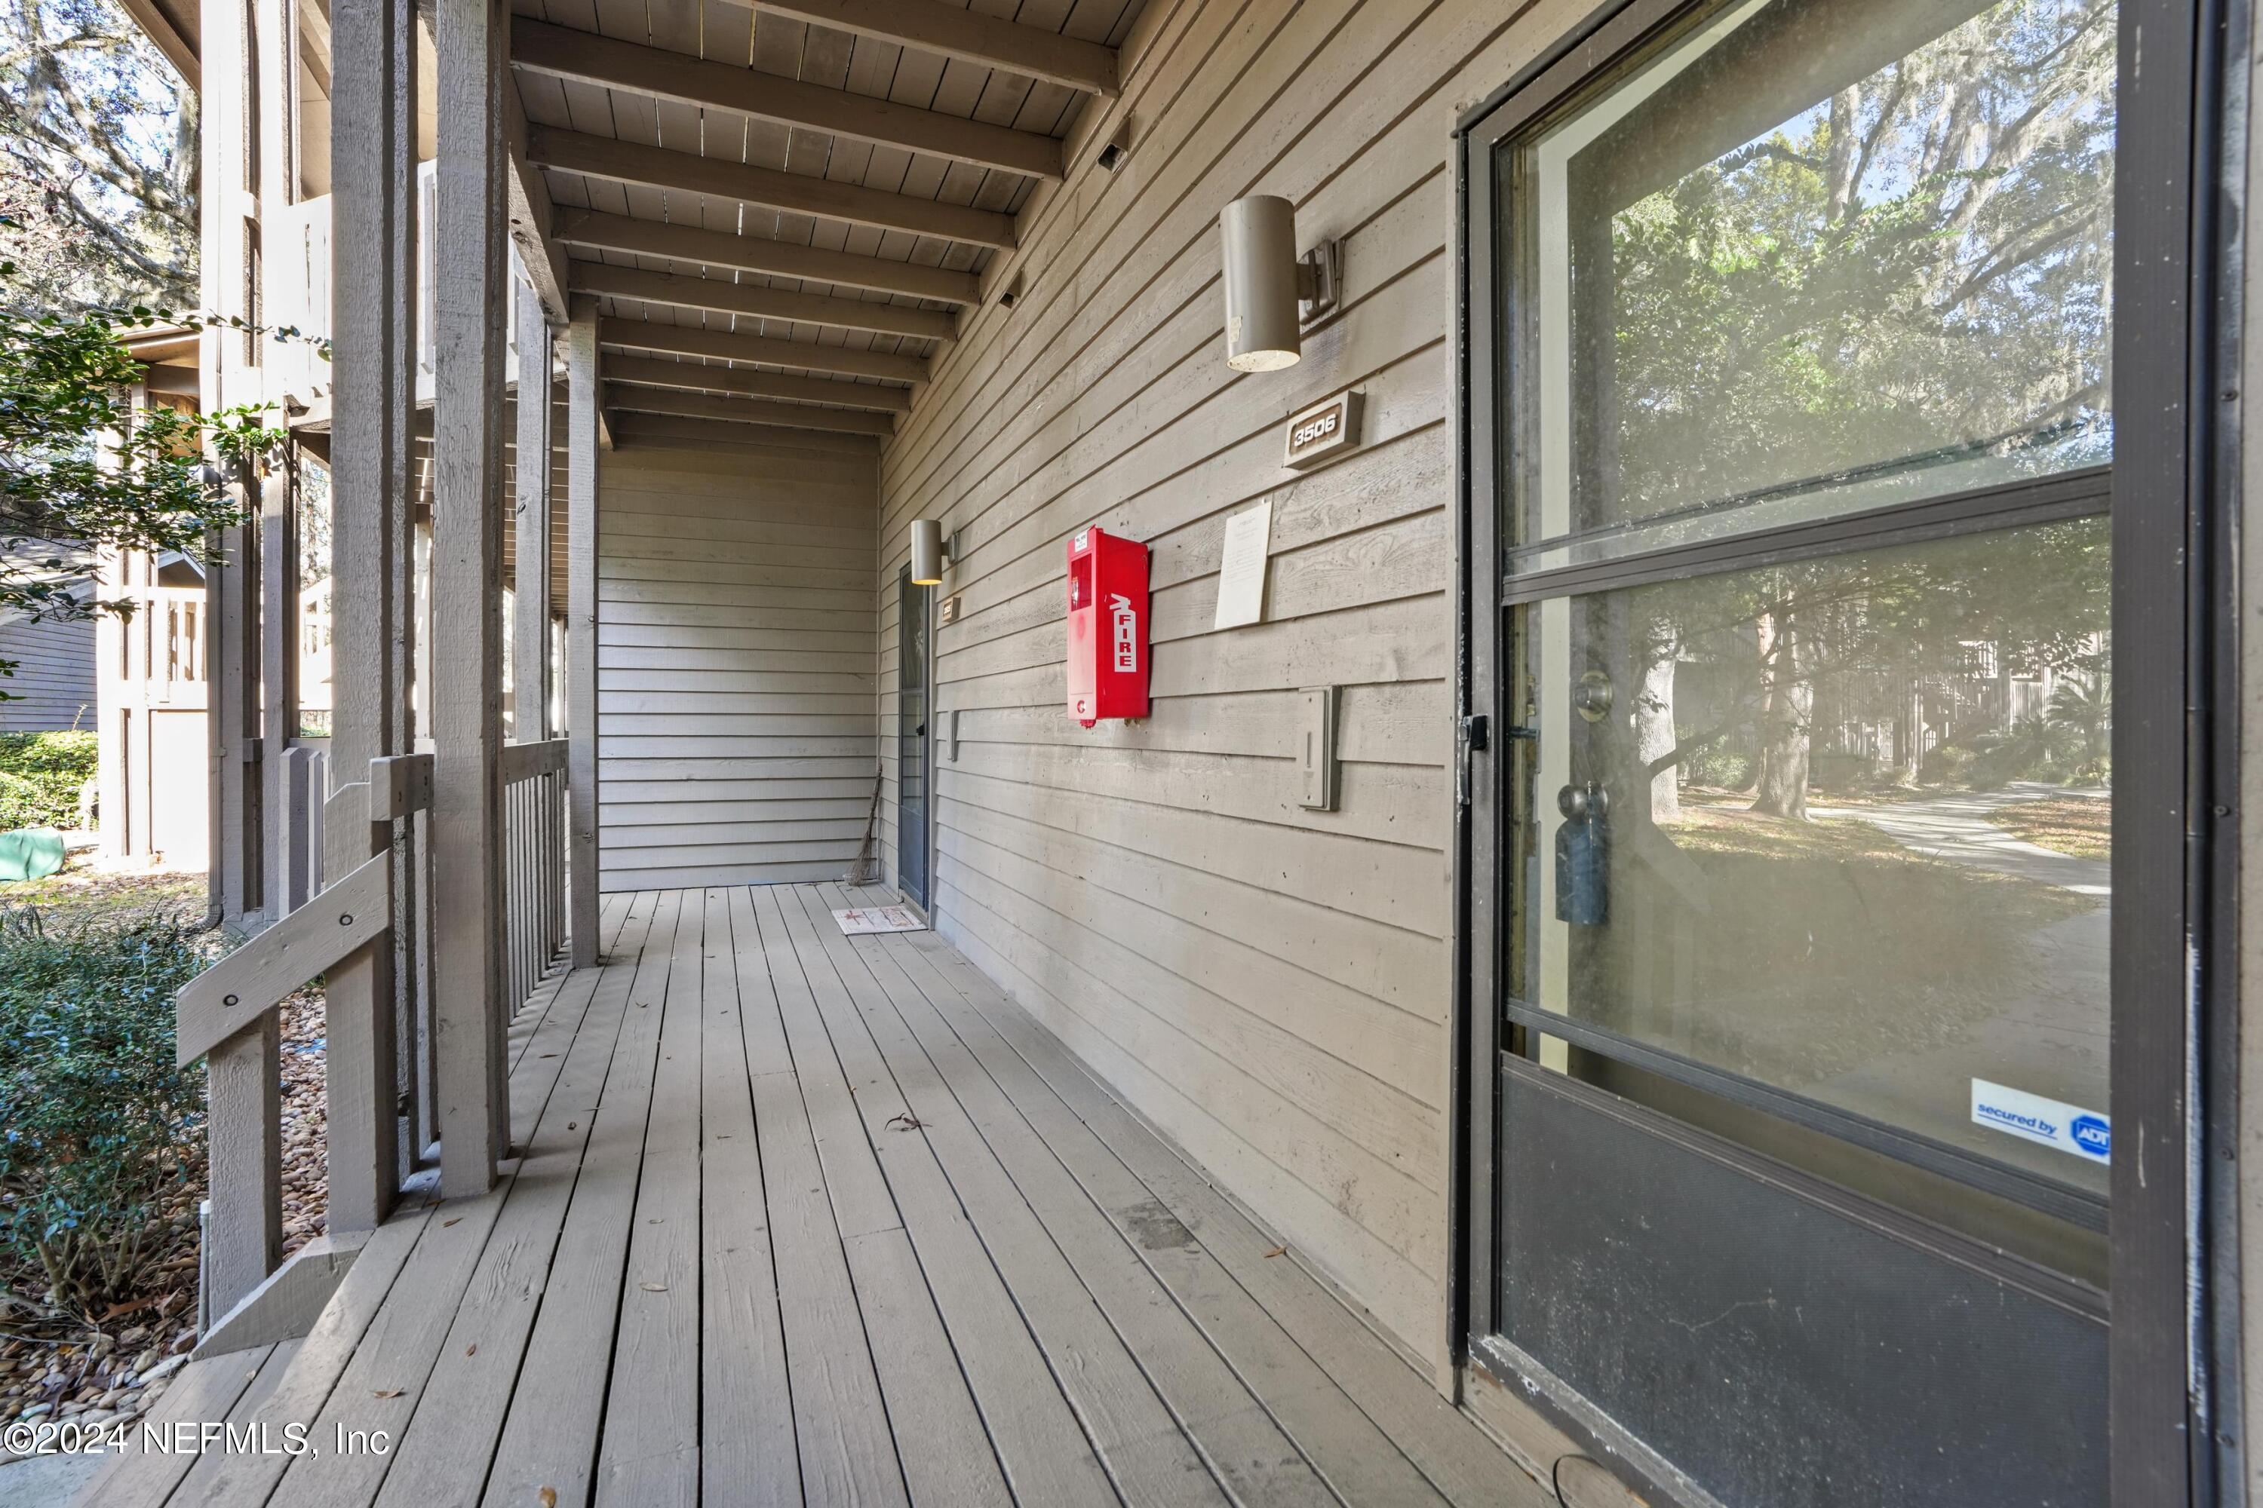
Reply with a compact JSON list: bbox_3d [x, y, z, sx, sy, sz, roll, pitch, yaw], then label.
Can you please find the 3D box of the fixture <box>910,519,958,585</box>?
[{"bbox_3d":[-1.004,-1.030,5.085,0.250,0.300,0.155,-1,1,-23],"label":"fixture"}]

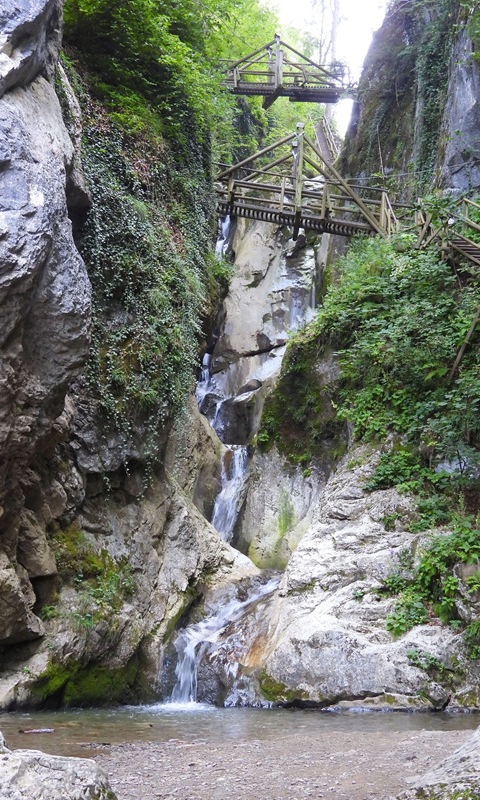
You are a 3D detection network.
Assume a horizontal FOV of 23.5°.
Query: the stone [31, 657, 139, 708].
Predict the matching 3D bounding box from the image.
[{"bbox_3d":[-2.342,4.254,17.400,1.480,0.720,0.800,3,-10,-18],"label":"stone"}]

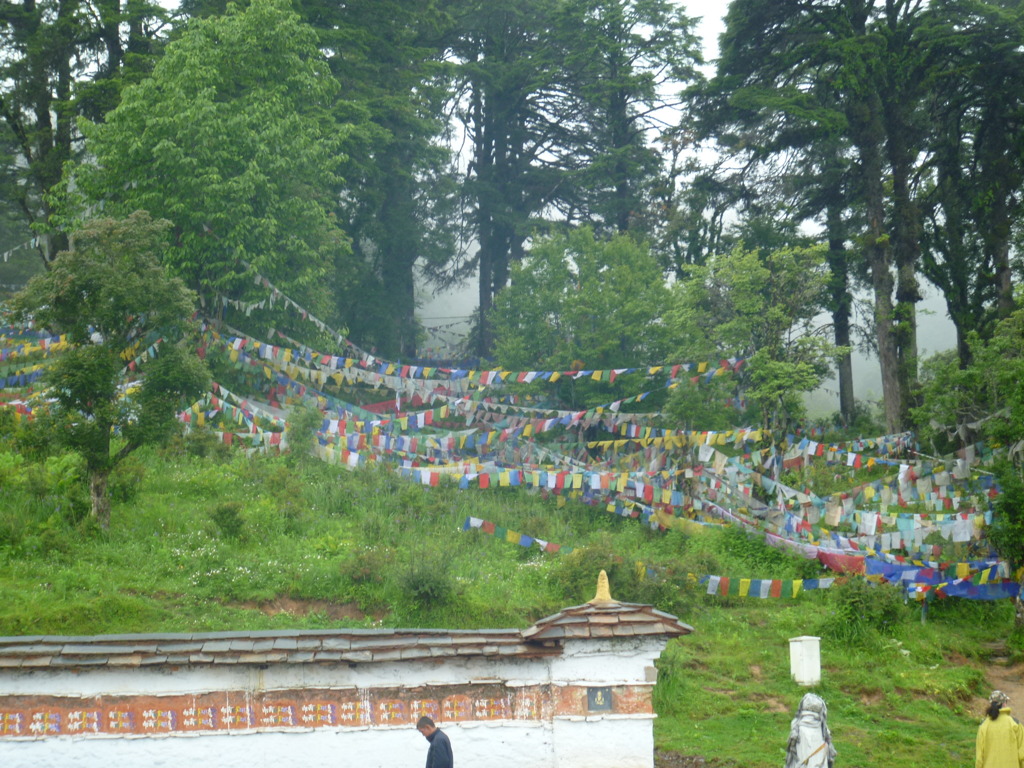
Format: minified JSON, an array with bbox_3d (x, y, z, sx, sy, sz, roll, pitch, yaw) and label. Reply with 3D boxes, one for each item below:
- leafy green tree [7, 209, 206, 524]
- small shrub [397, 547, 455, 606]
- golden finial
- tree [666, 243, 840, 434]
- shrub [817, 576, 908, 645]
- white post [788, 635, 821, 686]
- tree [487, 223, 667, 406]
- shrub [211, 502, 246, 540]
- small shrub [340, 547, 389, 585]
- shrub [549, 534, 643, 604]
[{"bbox_3d":[-7.360,-0.247,38.500,3.593,5.793,3.413,0,-4,0],"label":"leafy green tree"},{"bbox_3d":[-1.409,3.135,34.200,0.944,0.977,0.897,0,-4,0],"label":"small shrub"},{"bbox_3d":[1.080,2.394,24.800,0.331,0.419,0.331,0,-4,0],"label":"golden finial"},{"bbox_3d":[5.749,-1.047,50.000,4.142,4.642,3.935,0,-4,0],"label":"tree"},{"bbox_3d":[5.340,3.451,32.000,1.402,1.036,1.191,0,-4,0],"label":"shrub"},{"bbox_3d":[4.112,3.891,29.500,0.325,0.716,0.325,2,-5,-27],"label":"white post"},{"bbox_3d":[1.729,-1.628,53.000,4.542,4.694,4.315,0,-4,0],"label":"tree"},{"bbox_3d":[-5.147,2.452,38.000,0.615,0.688,0.584,0,-4,0],"label":"shrub"},{"bbox_3d":[-2.472,3.042,35.200,0.804,0.637,0.724,0,-4,0],"label":"small shrub"},{"bbox_3d":[1.336,3.003,34.000,1.489,1.198,1.191,0,-4,0],"label":"shrub"}]

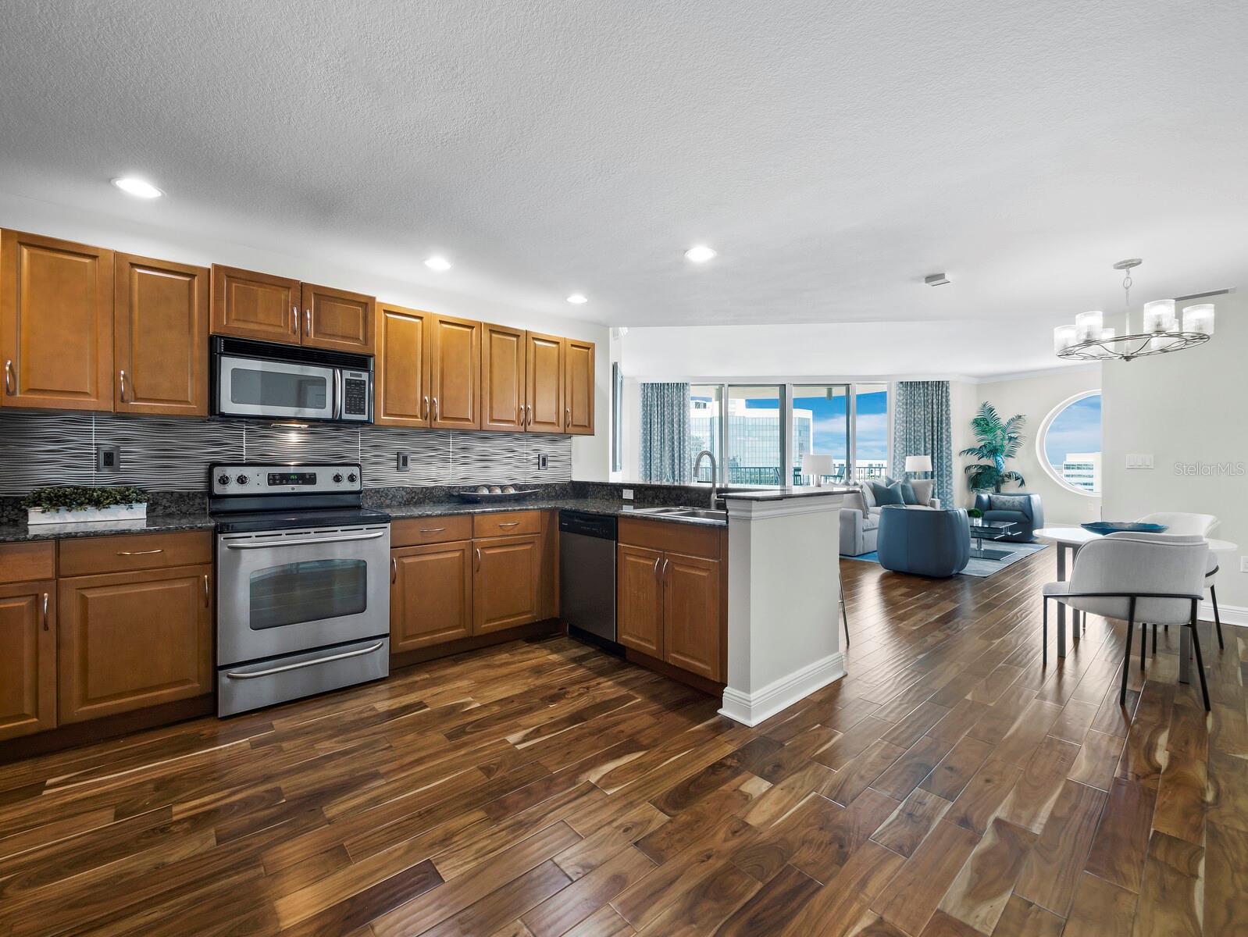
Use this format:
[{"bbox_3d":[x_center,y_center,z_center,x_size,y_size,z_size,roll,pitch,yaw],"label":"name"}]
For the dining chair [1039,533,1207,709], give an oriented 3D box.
[{"bbox_3d":[2.735,0.780,2.770,0.550,0.810,0.575,0,0,12],"label":"dining chair"}]

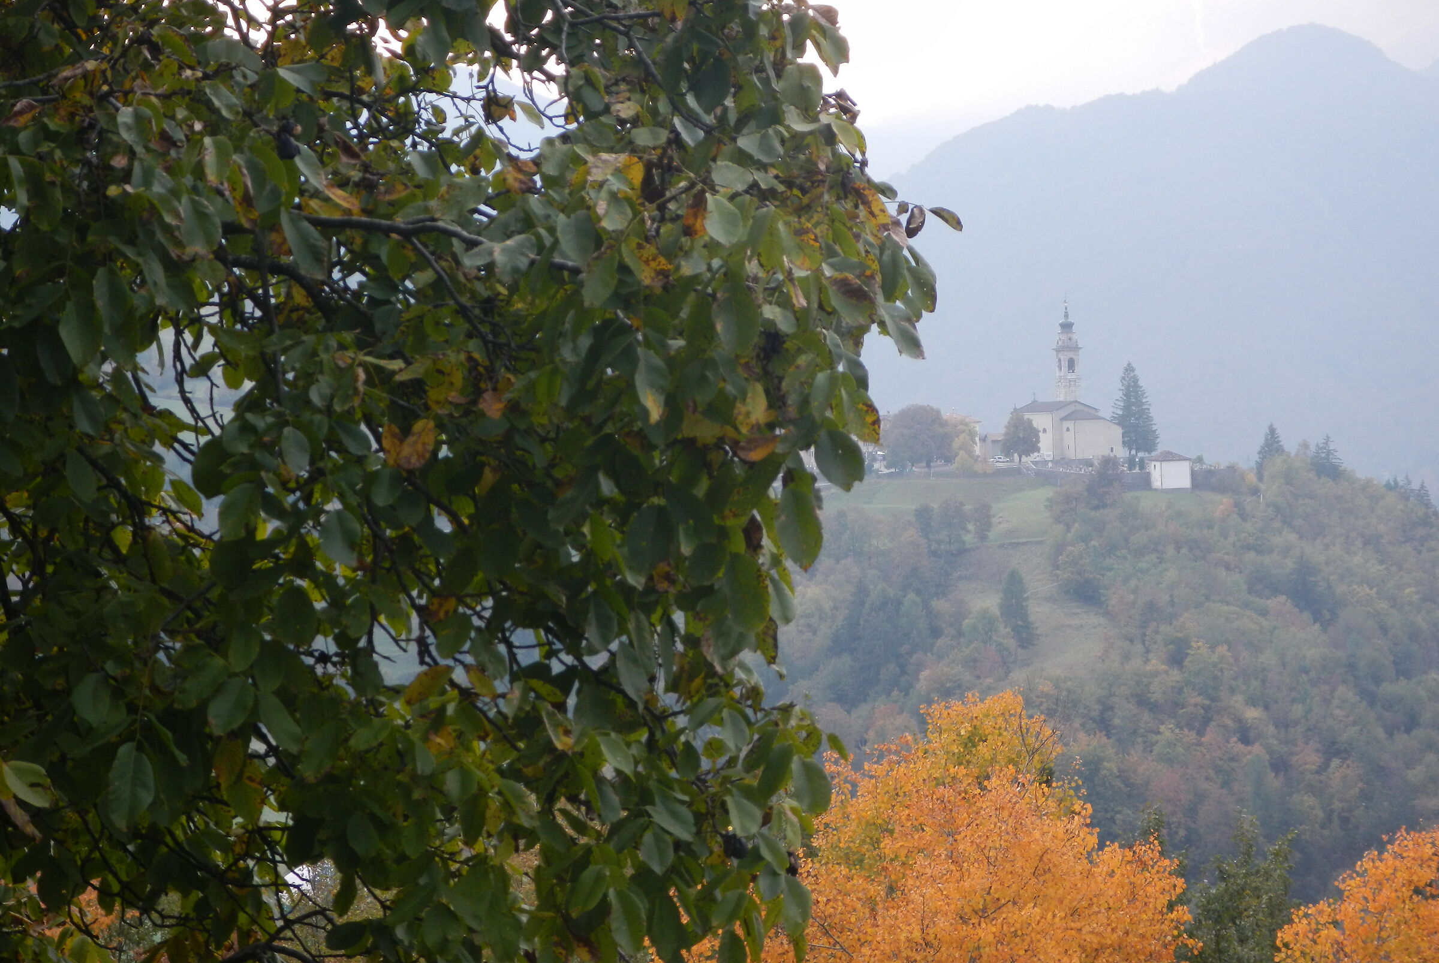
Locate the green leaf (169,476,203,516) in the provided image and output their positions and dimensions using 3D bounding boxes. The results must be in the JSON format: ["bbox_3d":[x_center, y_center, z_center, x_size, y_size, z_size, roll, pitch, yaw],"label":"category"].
[{"bbox_3d":[-0.972,0.026,6.900,0.043,0.095,0.030,-39,0,-4],"label":"green leaf"}]

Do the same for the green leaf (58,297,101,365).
[{"bbox_3d":[-1.048,-0.247,6.200,0.065,0.118,0.018,-11,-15,0],"label":"green leaf"}]

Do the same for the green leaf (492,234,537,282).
[{"bbox_3d":[-0.336,-0.367,6.200,0.063,0.093,0.030,28,-25,0],"label":"green leaf"}]

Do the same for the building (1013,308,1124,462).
[{"bbox_3d":[80.020,-22.620,870.000,15.500,35.500,30.000,-2,0,-24],"label":"building"}]

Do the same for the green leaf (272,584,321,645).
[{"bbox_3d":[-0.716,0.226,6.400,0.080,0.108,0.022,-10,-15,0],"label":"green leaf"}]

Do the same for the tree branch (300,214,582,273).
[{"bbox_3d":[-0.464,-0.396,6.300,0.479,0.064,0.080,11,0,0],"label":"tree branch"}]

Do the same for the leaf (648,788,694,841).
[{"bbox_3d":[-0.081,0.562,6.400,0.057,0.106,0.030,-45,0,-4],"label":"leaf"}]

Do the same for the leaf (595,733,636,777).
[{"bbox_3d":[-0.171,0.447,6.200,0.035,0.090,0.018,-31,-22,-23],"label":"leaf"}]

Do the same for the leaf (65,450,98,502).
[{"bbox_3d":[-1.055,-0.009,6.250,0.041,0.092,0.018,-25,-15,0],"label":"leaf"}]

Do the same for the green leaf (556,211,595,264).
[{"bbox_3d":[-0.247,-0.419,6.500,0.064,0.096,0.030,-19,0,-2],"label":"green leaf"}]

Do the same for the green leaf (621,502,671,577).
[{"bbox_3d":[-0.126,0.101,6.600,0.082,0.127,0.030,13,0,1],"label":"green leaf"}]

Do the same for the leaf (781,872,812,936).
[{"bbox_3d":[0.125,0.689,6.150,0.047,0.106,0.018,-6,-16,-19],"label":"leaf"}]

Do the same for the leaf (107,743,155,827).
[{"bbox_3d":[-0.934,0.481,6.000,0.077,0.140,0.022,8,-15,0],"label":"leaf"}]

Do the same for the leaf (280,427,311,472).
[{"bbox_3d":[-0.706,-0.053,6.300,0.043,0.081,0.018,-14,-15,0],"label":"leaf"}]

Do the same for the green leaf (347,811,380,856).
[{"bbox_3d":[-0.612,0.606,6.500,0.056,0.082,0.022,-18,-15,0],"label":"green leaf"}]

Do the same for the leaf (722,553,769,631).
[{"bbox_3d":[0.041,0.176,6.000,0.075,0.130,0.022,-12,-15,0],"label":"leaf"}]

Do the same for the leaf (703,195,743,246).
[{"bbox_3d":[0.007,-0.434,6.300,0.065,0.098,0.022,-22,-15,0],"label":"leaf"}]

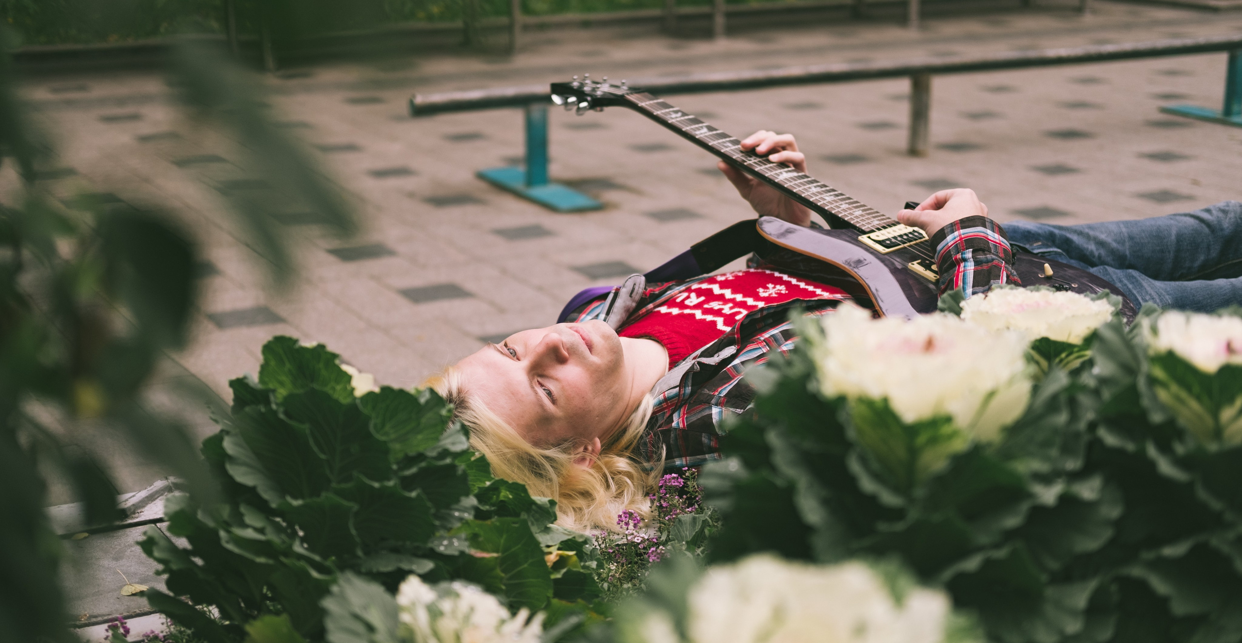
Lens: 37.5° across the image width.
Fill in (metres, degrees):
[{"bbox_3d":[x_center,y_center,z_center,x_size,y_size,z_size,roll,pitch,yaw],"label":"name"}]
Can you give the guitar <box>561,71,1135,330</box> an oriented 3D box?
[{"bbox_3d":[0.221,-0.168,2.392,0.330,0.075,0.970,-17,36,-36],"label":"guitar"}]

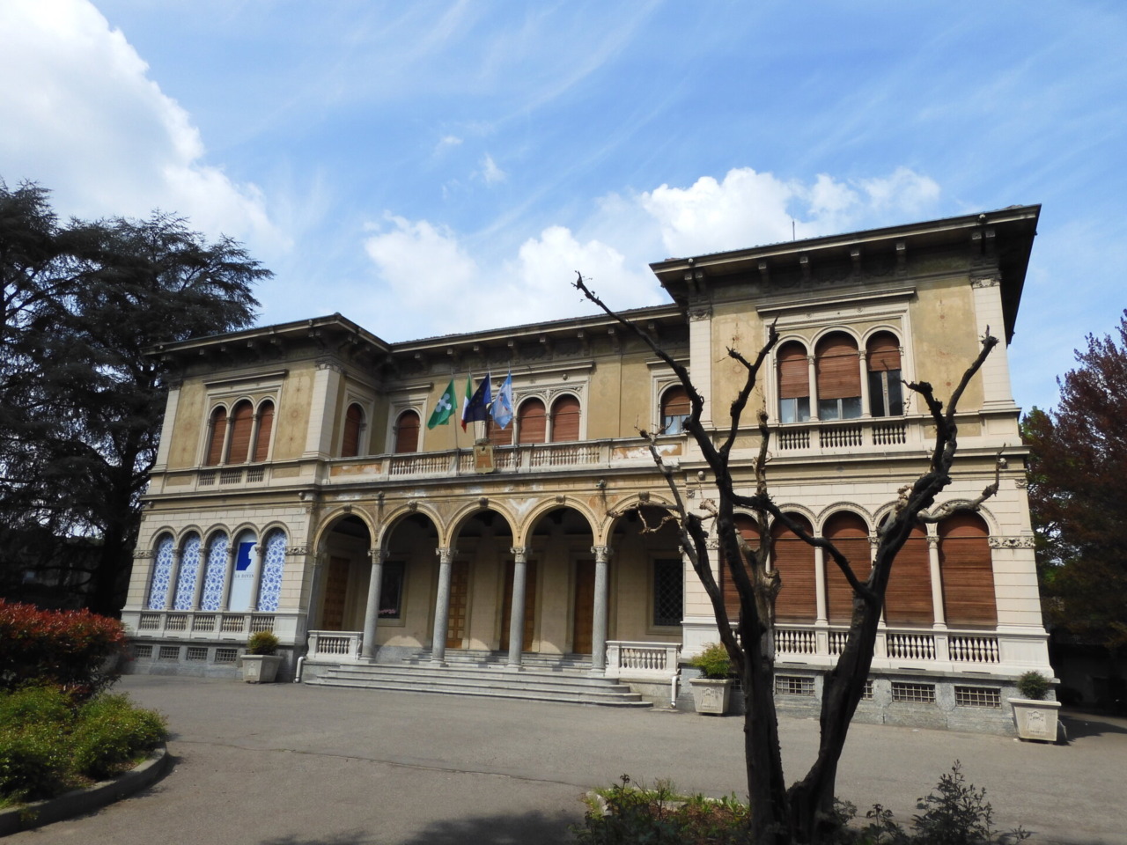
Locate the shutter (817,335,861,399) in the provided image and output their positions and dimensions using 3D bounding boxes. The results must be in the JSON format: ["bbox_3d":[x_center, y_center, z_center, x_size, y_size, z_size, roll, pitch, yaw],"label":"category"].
[{"bbox_3d":[6.913,-1.409,19.649,1.015,1.685,0.098,-5,-17,23],"label":"shutter"}]

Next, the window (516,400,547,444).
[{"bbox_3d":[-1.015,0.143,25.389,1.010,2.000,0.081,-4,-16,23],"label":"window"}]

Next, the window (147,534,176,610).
[{"bbox_3d":[-13.647,5.053,26.651,0.929,2.575,0.253,-4,-16,23],"label":"window"}]

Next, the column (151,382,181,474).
[{"bbox_3d":[-14.341,0.178,28.534,0.689,3.444,0.283,-5,-17,23],"label":"column"}]

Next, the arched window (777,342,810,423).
[{"bbox_3d":[5.828,-1.012,19.783,0.828,2.171,0.222,-4,-16,23],"label":"arched window"}]

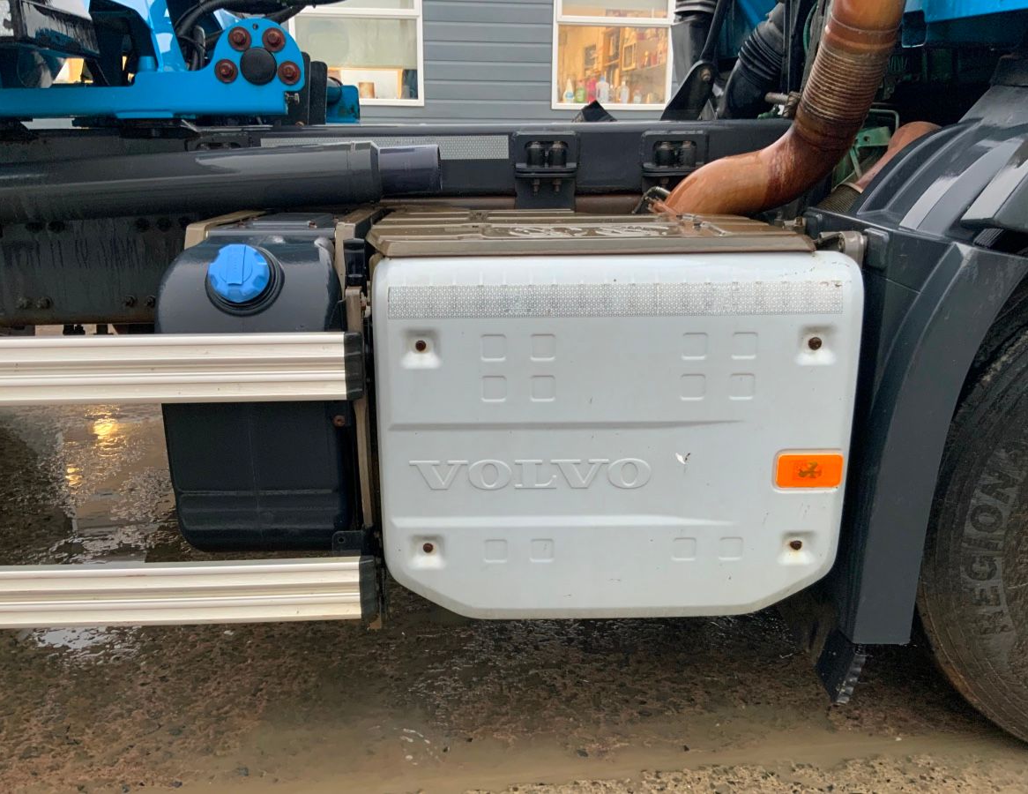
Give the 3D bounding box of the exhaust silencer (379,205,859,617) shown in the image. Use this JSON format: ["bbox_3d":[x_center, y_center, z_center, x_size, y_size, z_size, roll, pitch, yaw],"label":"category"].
[{"bbox_3d":[0.164,-0.013,1.805,0.804,0.670,0.630,0,16,0],"label":"exhaust silencer"}]

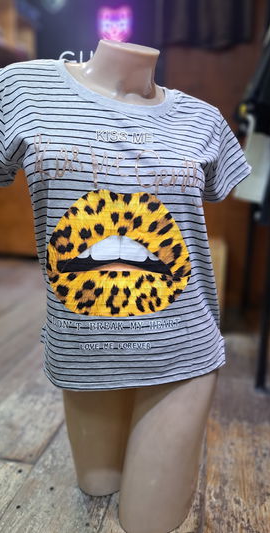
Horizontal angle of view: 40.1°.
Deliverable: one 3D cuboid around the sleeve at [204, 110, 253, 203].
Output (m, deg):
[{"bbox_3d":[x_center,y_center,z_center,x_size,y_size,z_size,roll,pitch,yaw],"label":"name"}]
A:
[{"bbox_3d":[0.184,-0.229,0.775,0.088,0.178,0.120,-3,10,-24],"label":"sleeve"}]

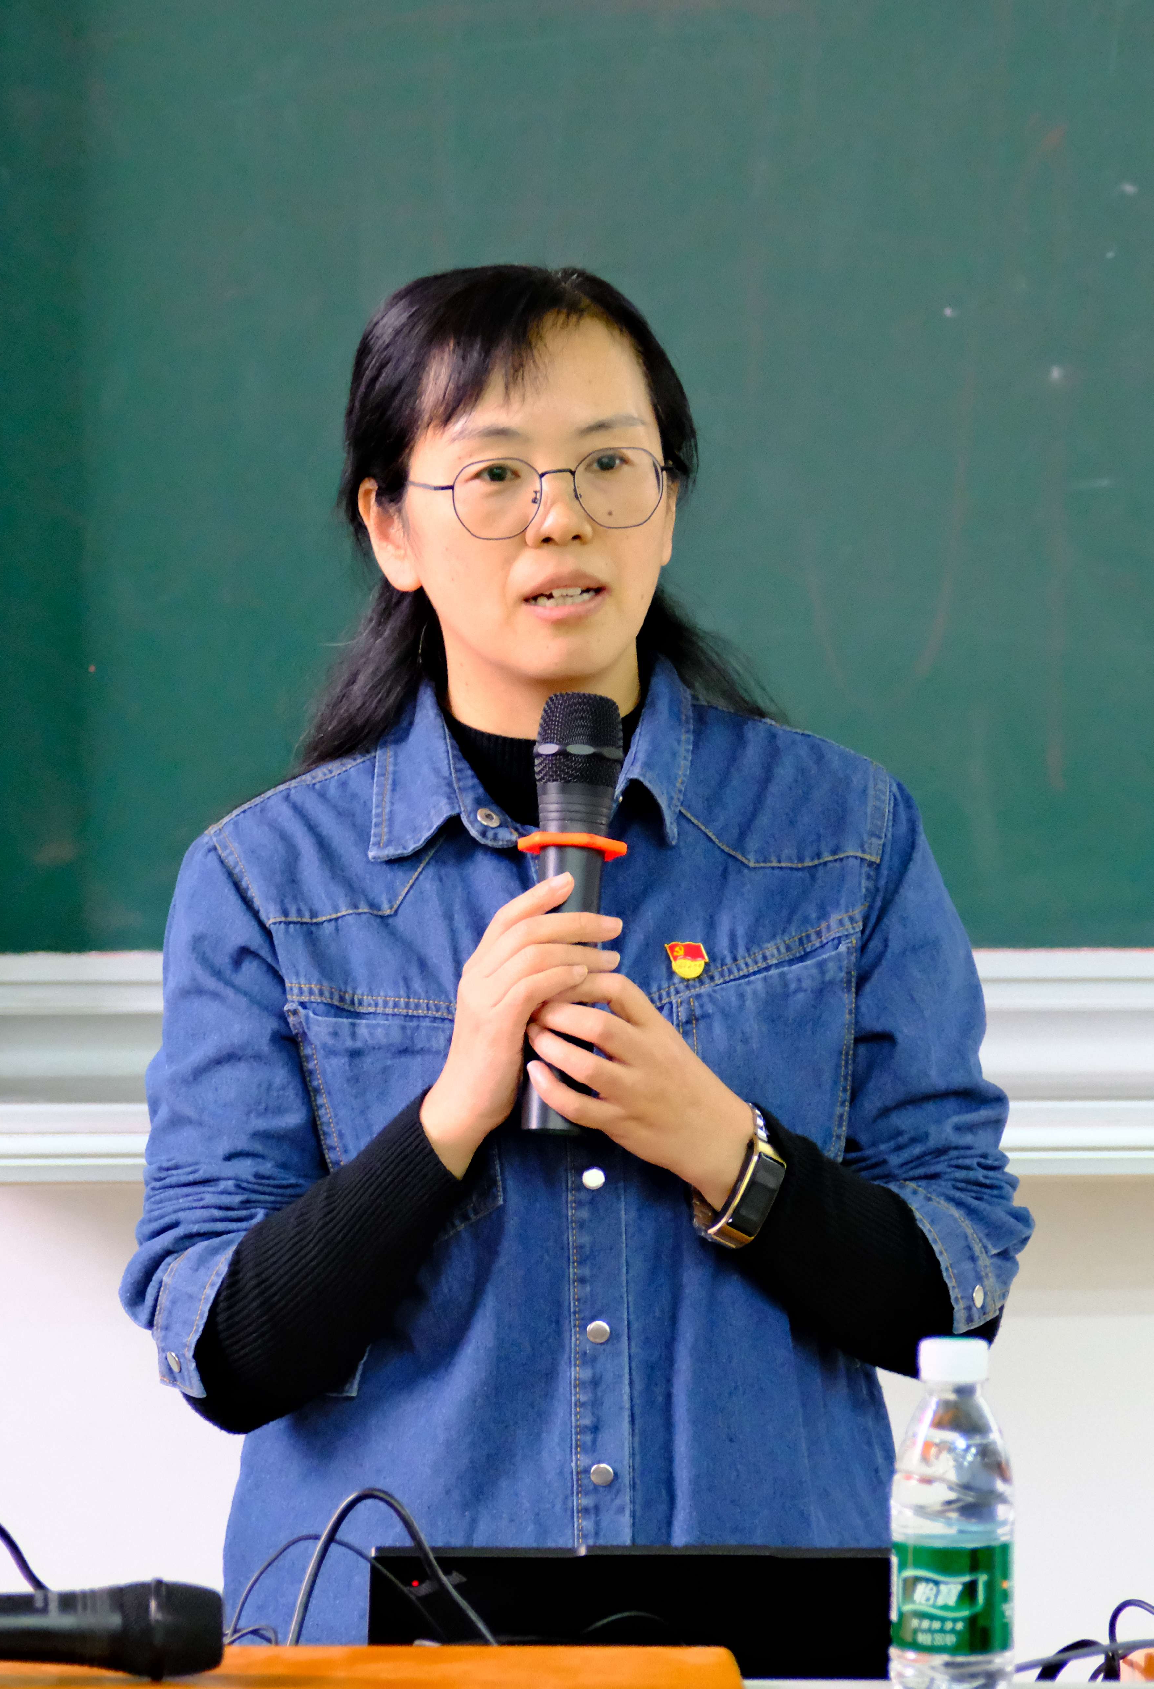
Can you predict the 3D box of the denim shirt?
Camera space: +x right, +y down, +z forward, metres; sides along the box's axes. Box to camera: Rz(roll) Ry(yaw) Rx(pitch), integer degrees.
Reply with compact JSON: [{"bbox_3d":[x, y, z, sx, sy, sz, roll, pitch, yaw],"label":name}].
[{"bbox_3d":[-0.001,0.237,7.030,0.505,0.680,0.330,0,1,-9],"label":"denim shirt"}]

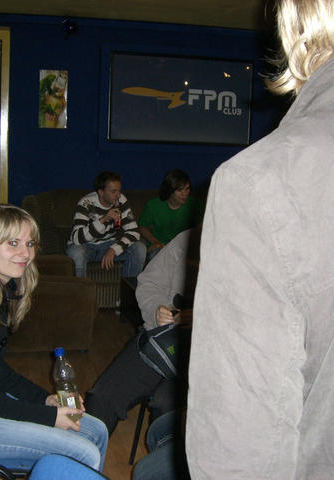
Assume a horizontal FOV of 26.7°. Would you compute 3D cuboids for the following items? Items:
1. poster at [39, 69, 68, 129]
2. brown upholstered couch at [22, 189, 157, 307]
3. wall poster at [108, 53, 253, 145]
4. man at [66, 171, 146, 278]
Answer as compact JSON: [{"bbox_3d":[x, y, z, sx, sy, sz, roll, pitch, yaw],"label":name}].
[{"bbox_3d":[-1.016,-1.254,6.261,0.245,0.514,0.012,0,9,-13],"label":"poster"},{"bbox_3d":[-0.279,0.047,6.088,1.950,0.880,0.950,0,9,-13],"label":"brown upholstered couch"},{"bbox_3d":[0.141,-1.285,6.508,1.361,0.800,0.040,0,9,-13],"label":"wall poster"},{"bbox_3d":[-0.503,-0.019,5.725,0.600,1.100,0.750,0,9,-13],"label":"man"}]

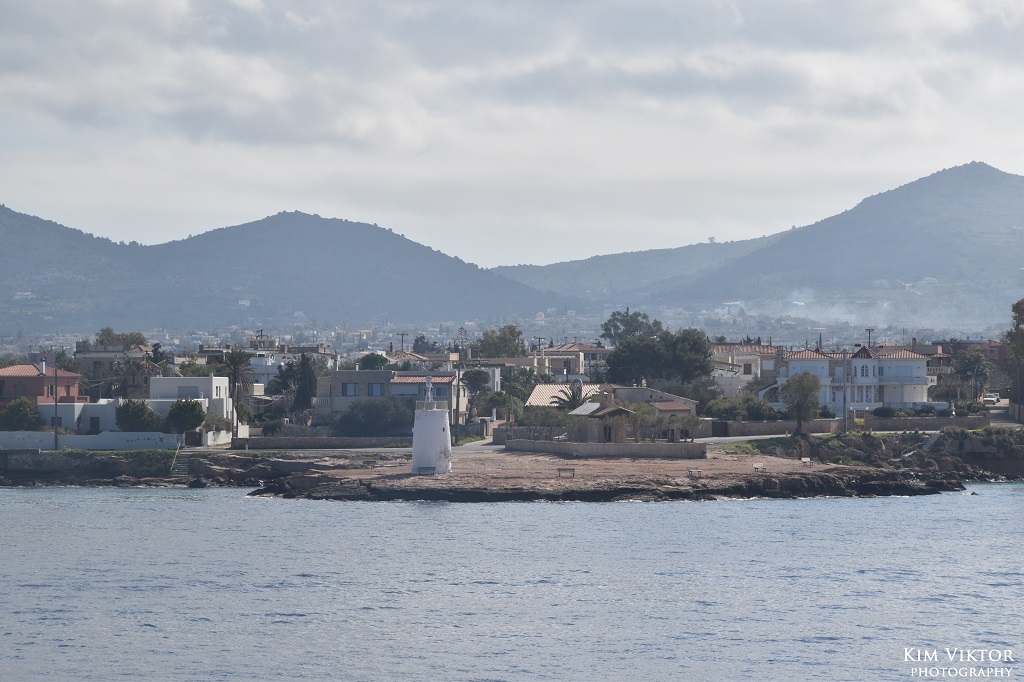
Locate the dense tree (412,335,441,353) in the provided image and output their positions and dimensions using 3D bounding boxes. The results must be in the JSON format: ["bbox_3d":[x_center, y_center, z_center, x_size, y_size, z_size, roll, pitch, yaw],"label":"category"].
[{"bbox_3d":[-17.520,2.670,740.000,5.800,8.000,5.500,0,0,0],"label":"dense tree"}]

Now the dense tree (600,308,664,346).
[{"bbox_3d":[21.360,0.990,640.000,11.500,13.500,10.500,0,0,0],"label":"dense tree"}]

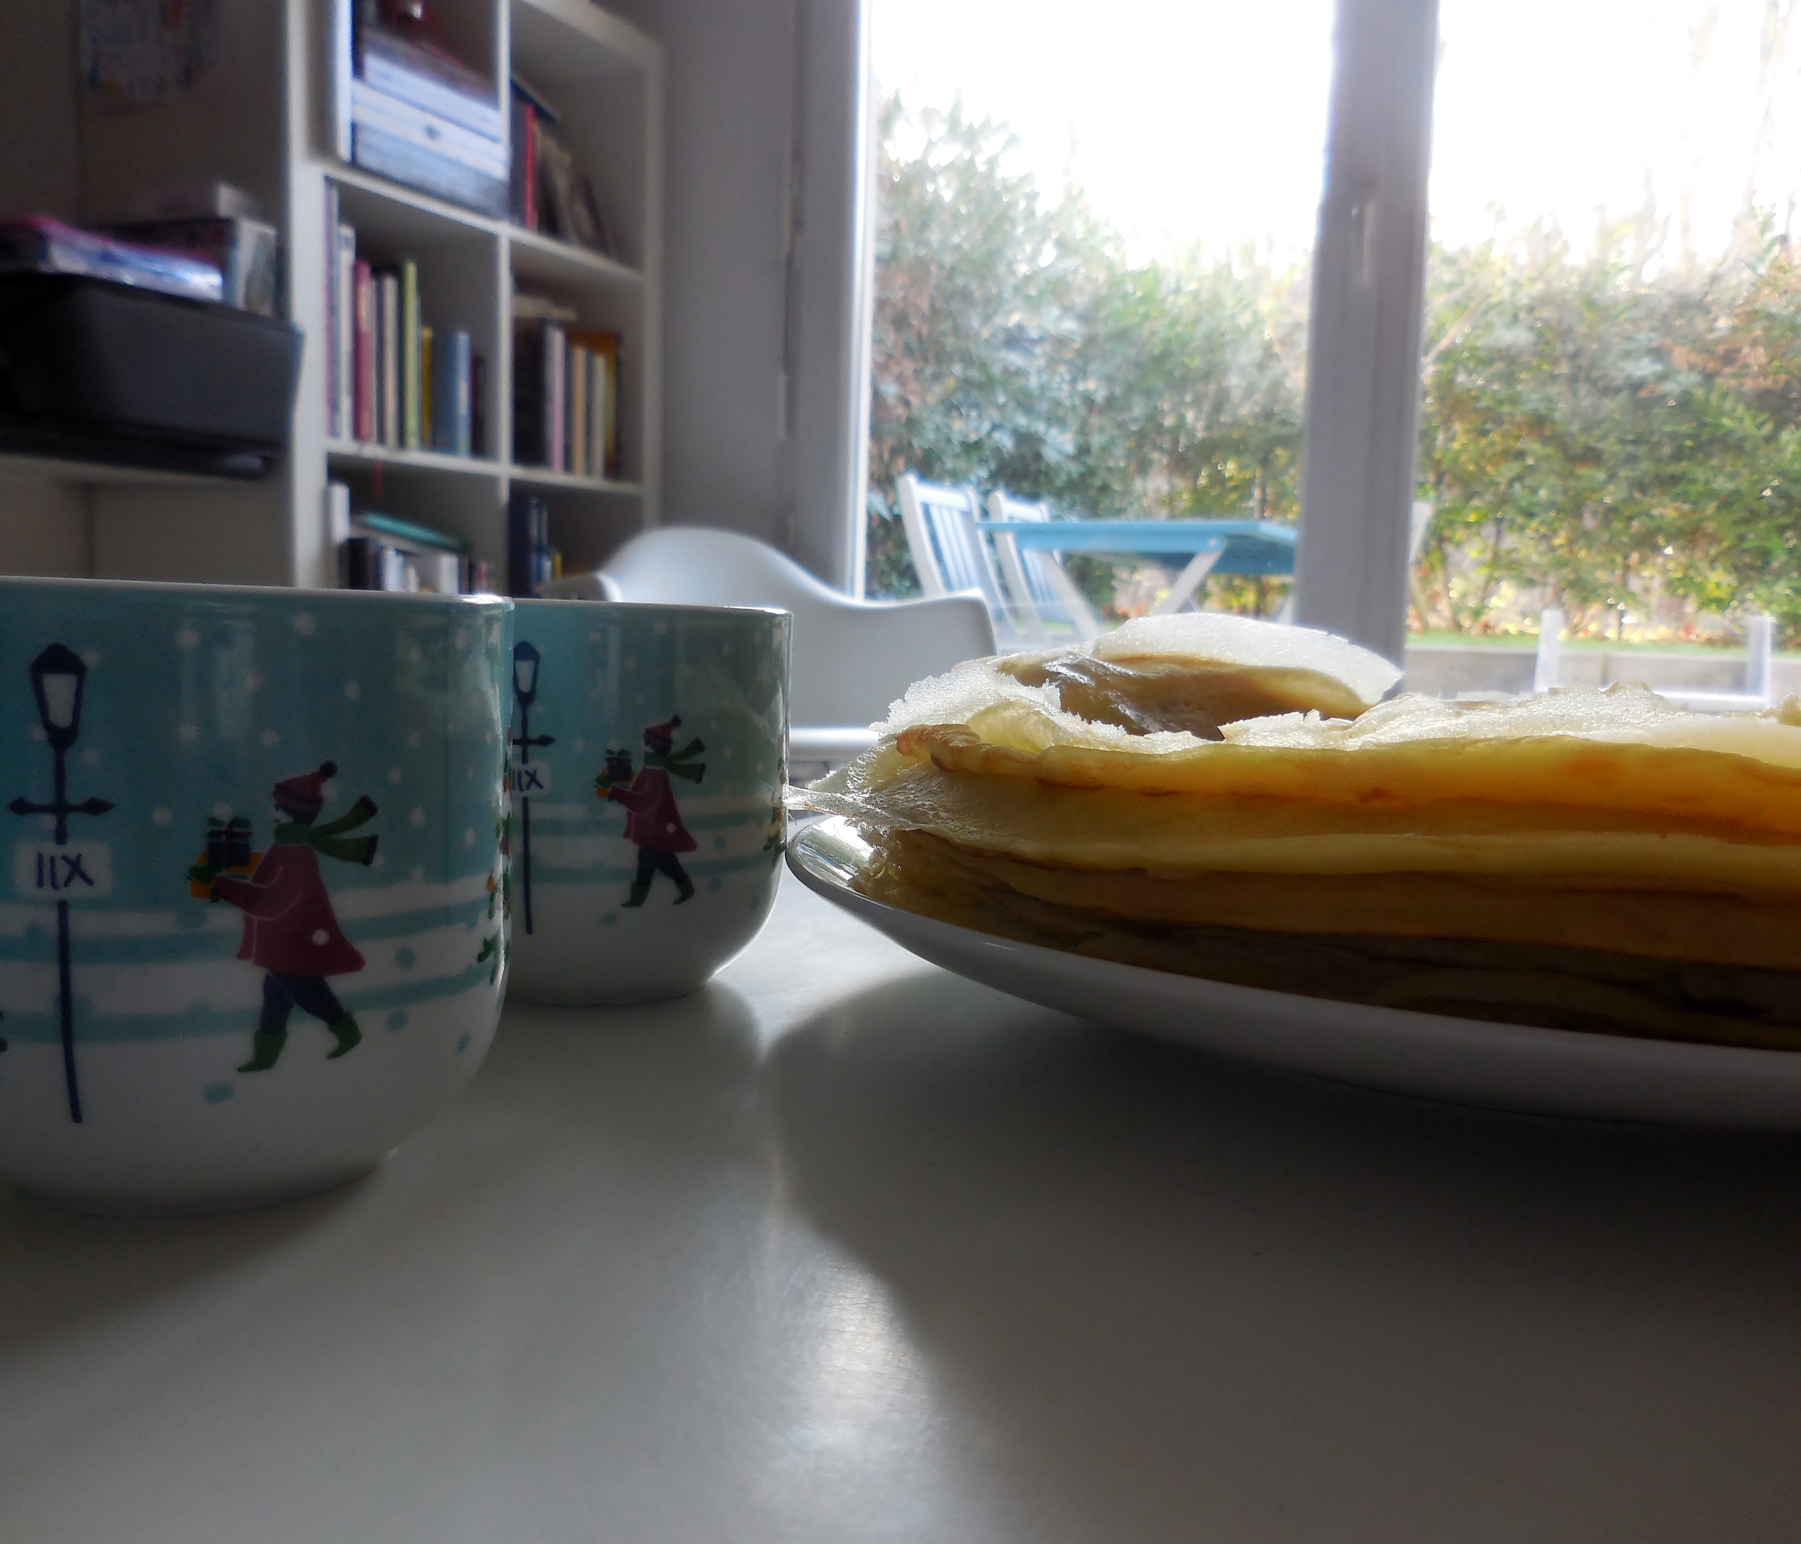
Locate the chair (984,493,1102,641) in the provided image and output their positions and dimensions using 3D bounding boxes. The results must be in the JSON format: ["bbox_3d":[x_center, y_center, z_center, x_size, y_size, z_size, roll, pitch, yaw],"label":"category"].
[{"bbox_3d":[0.612,-0.445,4.884,0.540,0.890,0.450,5,6,29],"label":"chair"}]

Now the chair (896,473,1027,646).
[{"bbox_3d":[0.325,-0.403,4.364,0.540,0.890,0.450,5,6,29],"label":"chair"}]

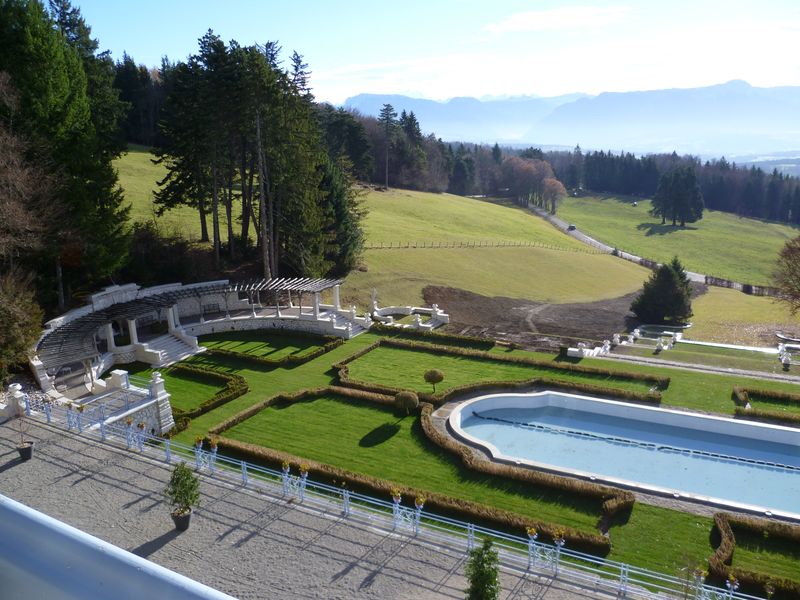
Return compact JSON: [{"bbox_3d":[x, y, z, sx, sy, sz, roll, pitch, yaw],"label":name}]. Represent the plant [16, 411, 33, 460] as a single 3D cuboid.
[{"bbox_3d":[-14.804,5.229,25.302,0.750,2.000,0.750,-1,14,0],"label":"plant"}]

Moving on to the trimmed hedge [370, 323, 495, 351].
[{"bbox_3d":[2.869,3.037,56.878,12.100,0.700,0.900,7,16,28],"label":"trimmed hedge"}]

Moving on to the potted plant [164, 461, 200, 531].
[{"bbox_3d":[-6.977,6.186,20.420,1.100,2.250,1.100,-1,14,0],"label":"potted plant"}]

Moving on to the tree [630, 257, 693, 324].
[{"bbox_3d":[23.801,-1.226,58.073,5.400,6.000,5.200,-1,14,0],"label":"tree"}]

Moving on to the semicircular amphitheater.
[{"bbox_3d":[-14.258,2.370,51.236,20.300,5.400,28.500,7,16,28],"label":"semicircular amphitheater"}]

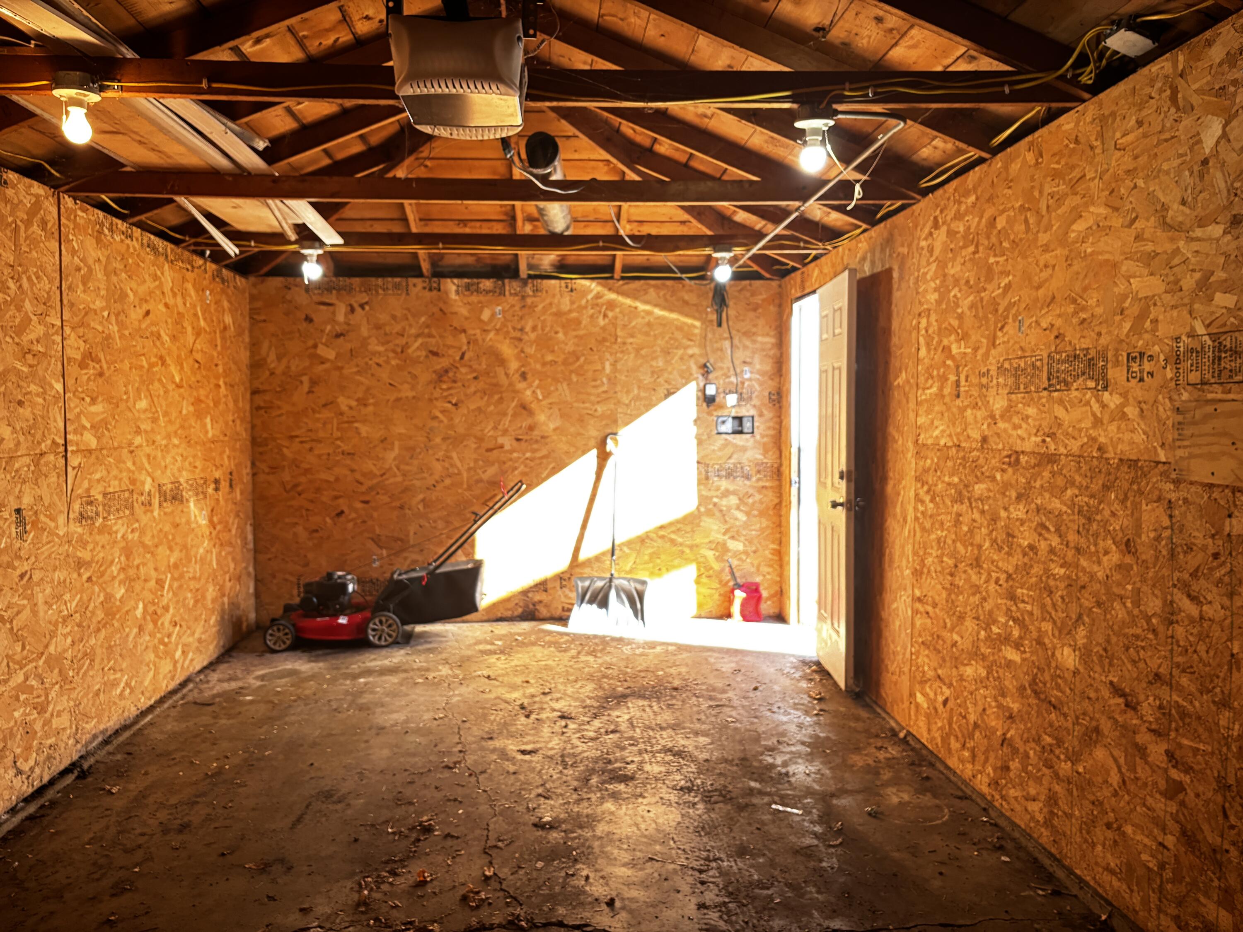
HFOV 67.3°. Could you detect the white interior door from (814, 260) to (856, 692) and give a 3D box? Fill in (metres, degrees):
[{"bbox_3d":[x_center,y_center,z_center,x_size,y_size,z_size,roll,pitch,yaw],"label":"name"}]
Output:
[{"bbox_3d":[1.108,0.059,4.893,0.047,2.035,0.800,0,3,0],"label":"white interior door"}]

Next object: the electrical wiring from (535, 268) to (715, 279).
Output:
[{"bbox_3d":[0.009,-1.259,6.131,1.170,0.070,0.035,0,3,-4],"label":"electrical wiring"}]

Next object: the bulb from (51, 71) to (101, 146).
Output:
[{"bbox_3d":[-1.407,-0.923,2.414,0.117,0.193,0.117,0,3,-4],"label":"bulb"}]

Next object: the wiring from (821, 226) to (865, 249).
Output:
[{"bbox_3d":[1.136,-1.180,4.796,0.080,0.070,0.580,0,3,-4],"label":"wiring"}]

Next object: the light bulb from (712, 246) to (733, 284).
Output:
[{"bbox_3d":[0.539,-1.076,4.987,0.118,0.190,0.118,0,3,-4],"label":"light bulb"}]

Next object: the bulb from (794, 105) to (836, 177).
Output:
[{"bbox_3d":[0.544,-0.920,2.635,0.115,0.186,0.115,0,3,-4],"label":"bulb"}]

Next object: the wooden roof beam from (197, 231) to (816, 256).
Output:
[{"bbox_3d":[-0.556,-1.197,5.006,3.430,0.092,0.045,0,3,-4],"label":"wooden roof beam"}]

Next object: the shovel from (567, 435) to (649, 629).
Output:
[{"bbox_3d":[-0.087,0.415,6.061,0.490,1.270,0.170,0,-2,-4],"label":"shovel"}]

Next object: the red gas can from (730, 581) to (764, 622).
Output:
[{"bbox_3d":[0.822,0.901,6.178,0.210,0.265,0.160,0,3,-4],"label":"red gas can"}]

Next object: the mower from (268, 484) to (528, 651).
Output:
[{"bbox_3d":[-1.356,0.592,5.752,1.530,0.960,0.560,0,3,-4],"label":"mower"}]

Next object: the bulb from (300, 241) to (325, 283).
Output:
[{"bbox_3d":[-1.604,-1.060,4.842,0.120,0.200,0.120,0,3,-4],"label":"bulb"}]

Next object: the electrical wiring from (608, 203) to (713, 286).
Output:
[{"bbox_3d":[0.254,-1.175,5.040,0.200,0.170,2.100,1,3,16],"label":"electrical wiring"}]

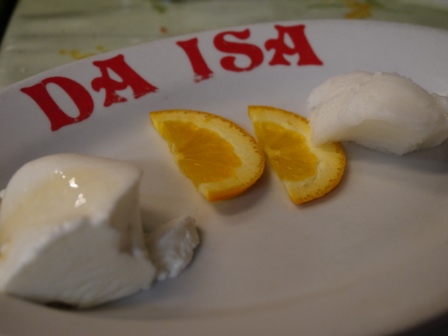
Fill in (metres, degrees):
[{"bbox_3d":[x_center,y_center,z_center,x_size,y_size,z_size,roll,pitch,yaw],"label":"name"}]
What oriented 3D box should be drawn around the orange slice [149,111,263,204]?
[{"bbox_3d":[-0.005,-0.009,0.331,0.037,0.010,0.073,-14,40,-23],"label":"orange slice"}]

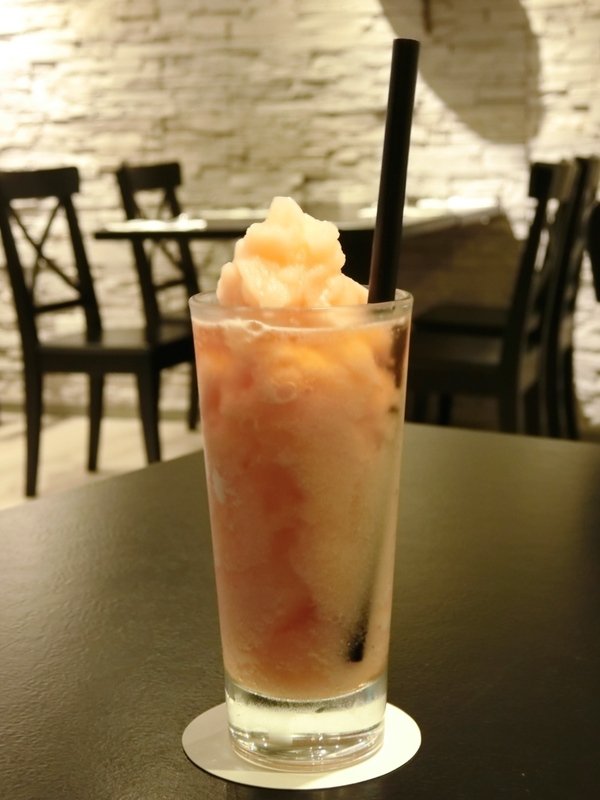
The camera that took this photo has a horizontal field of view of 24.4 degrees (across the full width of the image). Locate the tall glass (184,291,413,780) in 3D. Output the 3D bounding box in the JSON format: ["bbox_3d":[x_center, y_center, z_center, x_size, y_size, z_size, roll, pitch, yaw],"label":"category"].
[{"bbox_3d":[0.002,0.047,0.522,0.082,0.171,0.082,-1,11,0],"label":"tall glass"}]

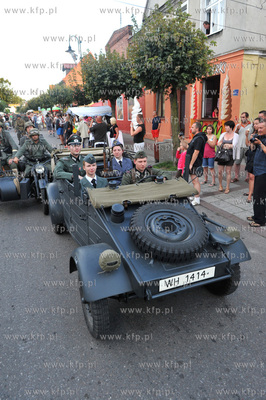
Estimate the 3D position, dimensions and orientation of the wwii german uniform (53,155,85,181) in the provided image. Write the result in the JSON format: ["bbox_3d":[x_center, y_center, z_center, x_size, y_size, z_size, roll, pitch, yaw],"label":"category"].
[{"bbox_3d":[-0.938,-0.428,4.000,0.540,0.600,0.400,-9,20,-25],"label":"wwii german uniform"}]

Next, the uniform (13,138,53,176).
[{"bbox_3d":[-2.178,-1.031,5.983,0.800,0.900,0.620,-7,19,-20],"label":"uniform"}]

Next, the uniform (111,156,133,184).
[{"bbox_3d":[-0.185,-0.426,4.280,0.440,0.600,0.320,-8,20,-23],"label":"uniform"}]

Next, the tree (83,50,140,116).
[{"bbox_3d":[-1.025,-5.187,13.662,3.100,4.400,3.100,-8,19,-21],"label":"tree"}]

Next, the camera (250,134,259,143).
[{"bbox_3d":[1.938,-0.981,4.250,0.140,0.105,0.140,-7,19,-20],"label":"camera"}]

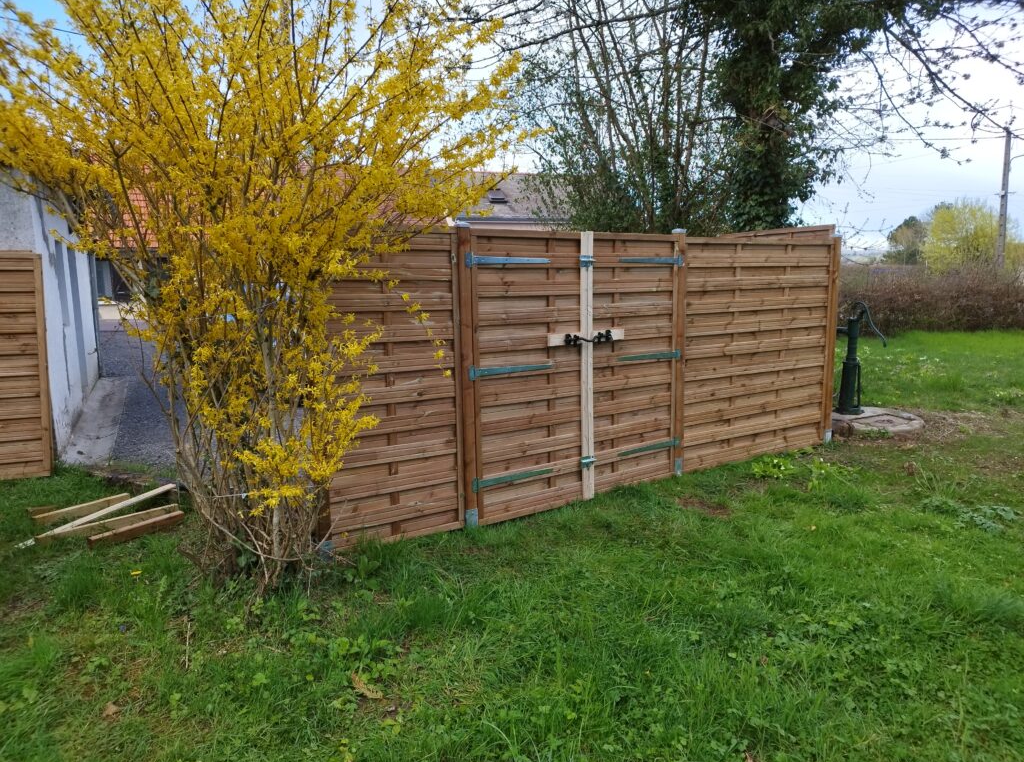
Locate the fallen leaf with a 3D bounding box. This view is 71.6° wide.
[{"bbox_3d":[-0.542,1.143,2.665,0.150,0.030,0.070,6,11,42],"label":"fallen leaf"}]

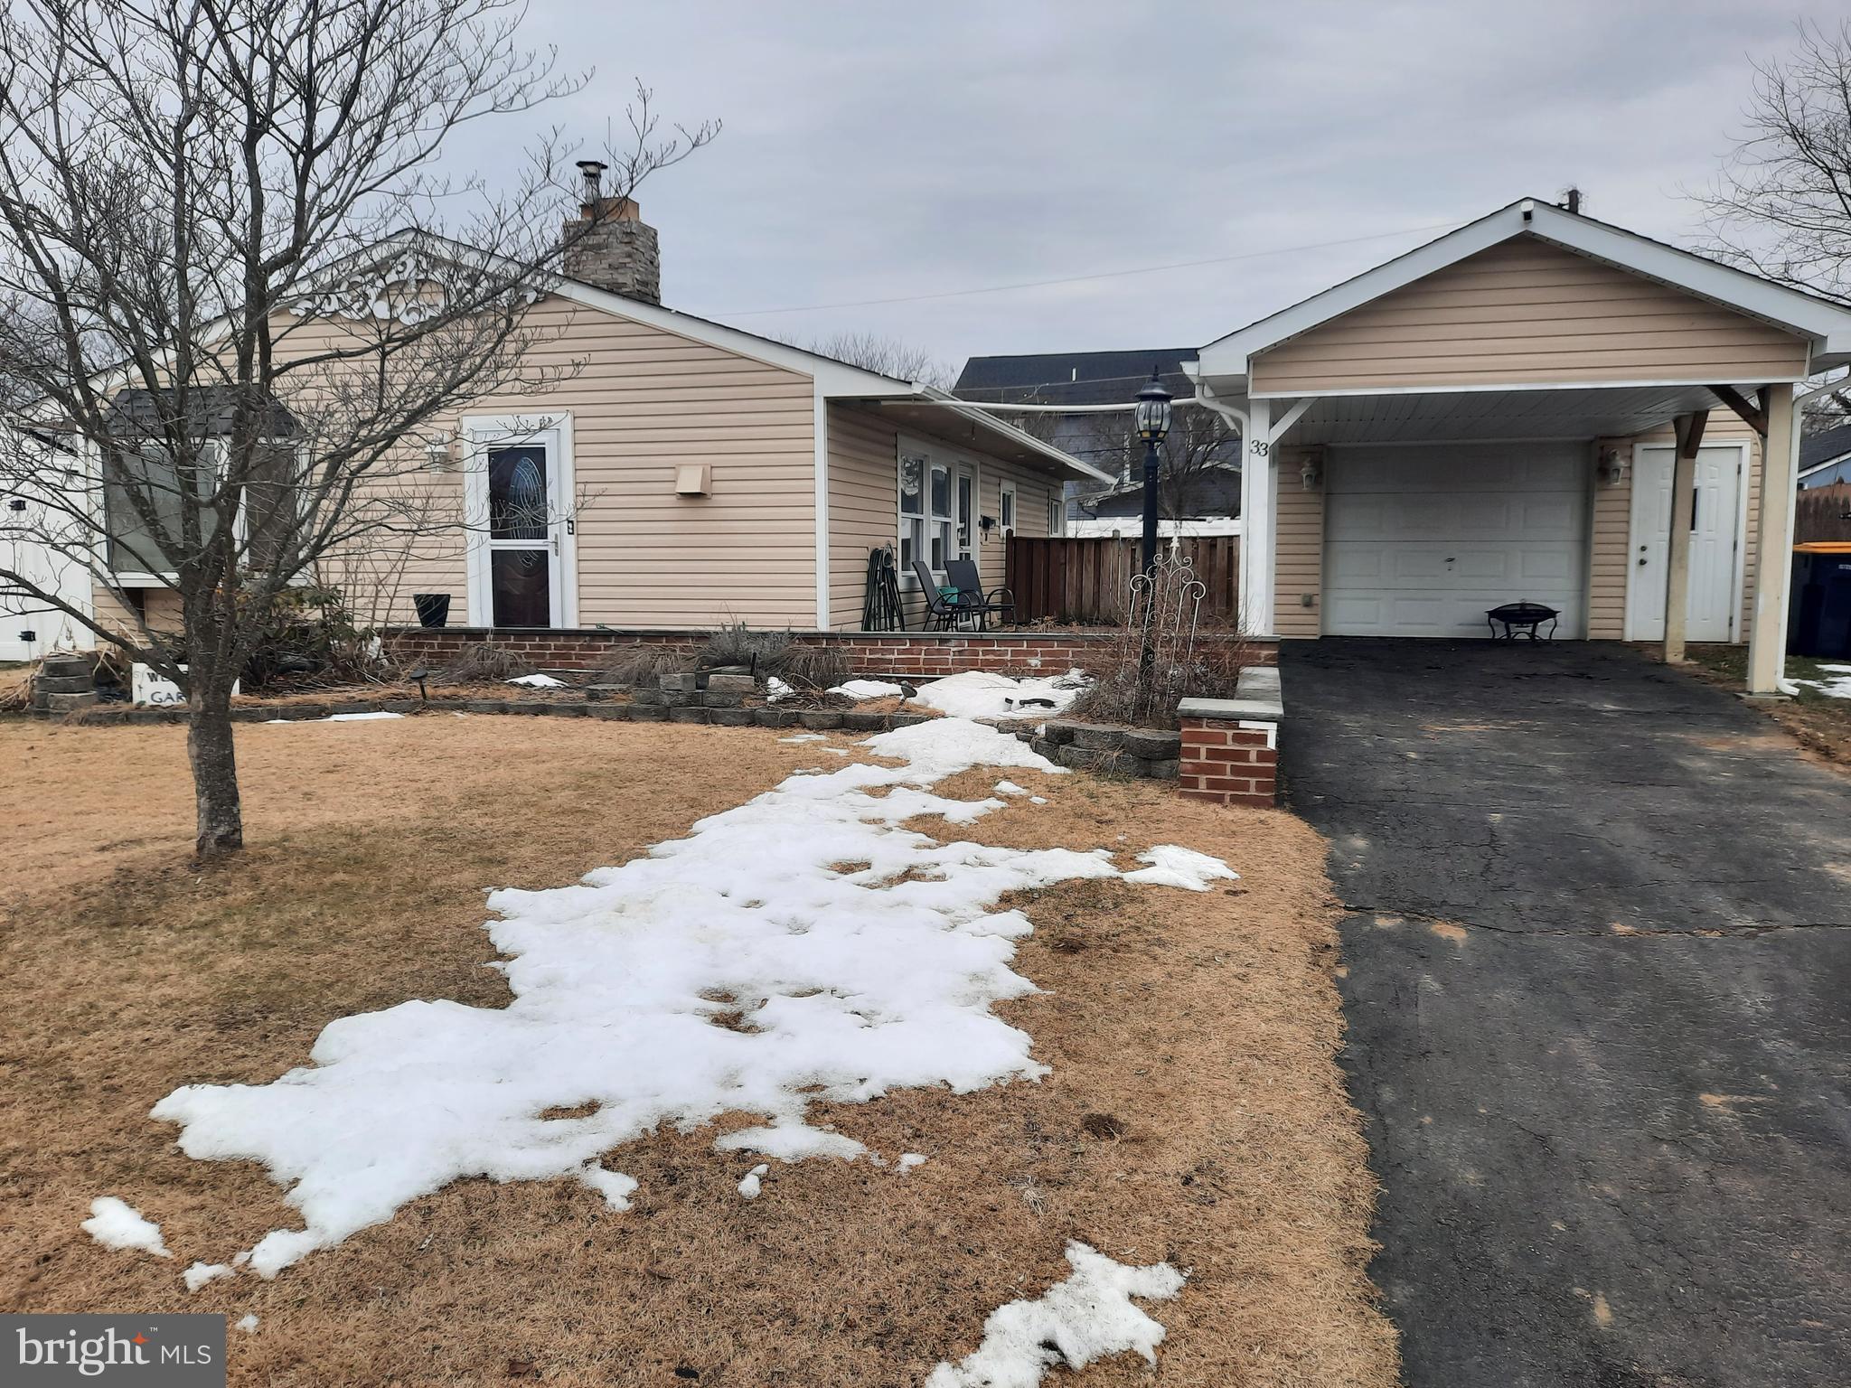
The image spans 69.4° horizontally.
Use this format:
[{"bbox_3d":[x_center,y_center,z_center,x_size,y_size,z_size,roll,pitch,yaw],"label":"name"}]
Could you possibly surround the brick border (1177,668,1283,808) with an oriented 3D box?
[{"bbox_3d":[1.649,0.174,7.116,0.460,0.440,2.400,1,6,14],"label":"brick border"}]

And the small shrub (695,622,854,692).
[{"bbox_3d":[-1.034,-0.262,9.156,1.020,0.450,0.750,1,6,14],"label":"small shrub"}]

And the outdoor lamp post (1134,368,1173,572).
[{"bbox_3d":[1.298,-0.907,7.665,0.230,1.880,0.230,1,6,14],"label":"outdoor lamp post"}]

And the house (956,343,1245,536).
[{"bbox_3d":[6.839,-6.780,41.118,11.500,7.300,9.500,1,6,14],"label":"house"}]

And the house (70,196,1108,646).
[{"bbox_3d":[-2.759,-3.196,18.992,9.200,4.300,14.200,1,6,14],"label":"house"}]

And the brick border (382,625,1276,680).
[{"bbox_3d":[-0.946,-0.310,9.824,6.850,0.340,0.300,1,6,14],"label":"brick border"}]

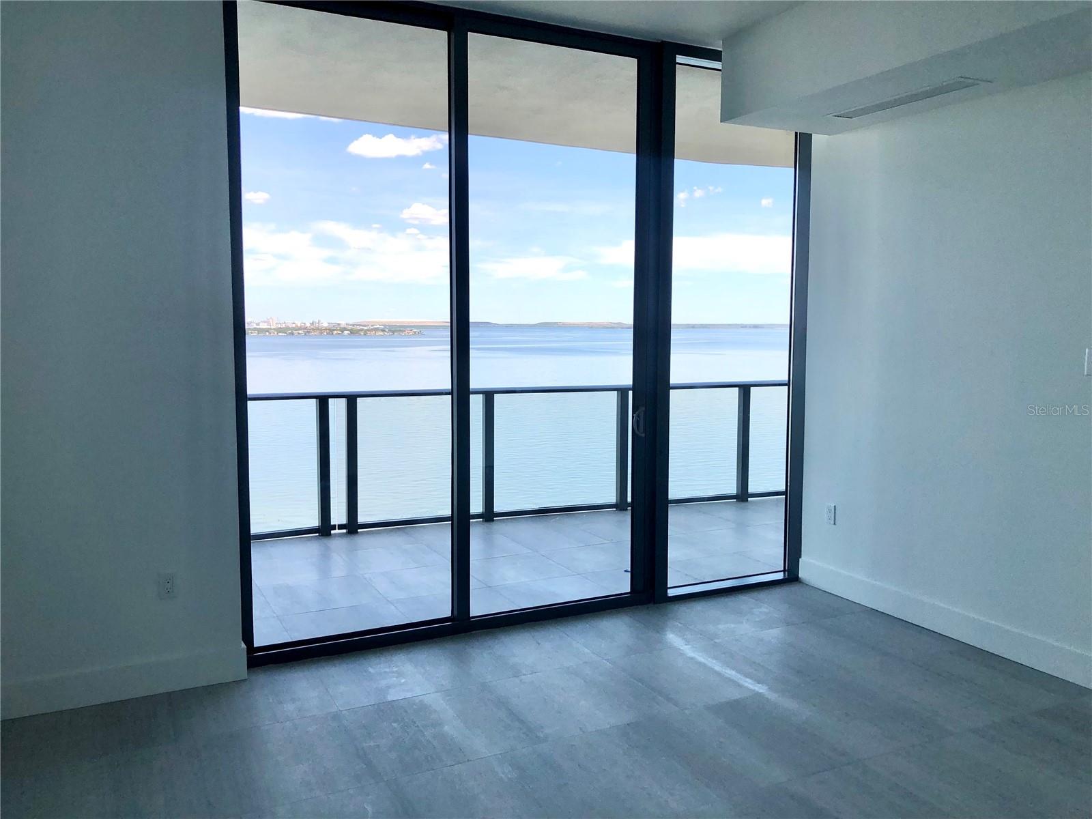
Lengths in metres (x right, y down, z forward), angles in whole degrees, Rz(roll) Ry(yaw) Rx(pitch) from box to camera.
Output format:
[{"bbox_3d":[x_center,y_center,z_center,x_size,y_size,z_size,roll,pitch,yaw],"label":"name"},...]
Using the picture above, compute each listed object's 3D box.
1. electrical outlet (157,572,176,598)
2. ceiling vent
[{"bbox_3d":[-1.551,0.721,3.630,0.071,0.115,0.012,-2,6,-27],"label":"electrical outlet"},{"bbox_3d":[1.686,-1.466,4.188,0.200,0.022,0.800,-2,6,-27],"label":"ceiling vent"}]

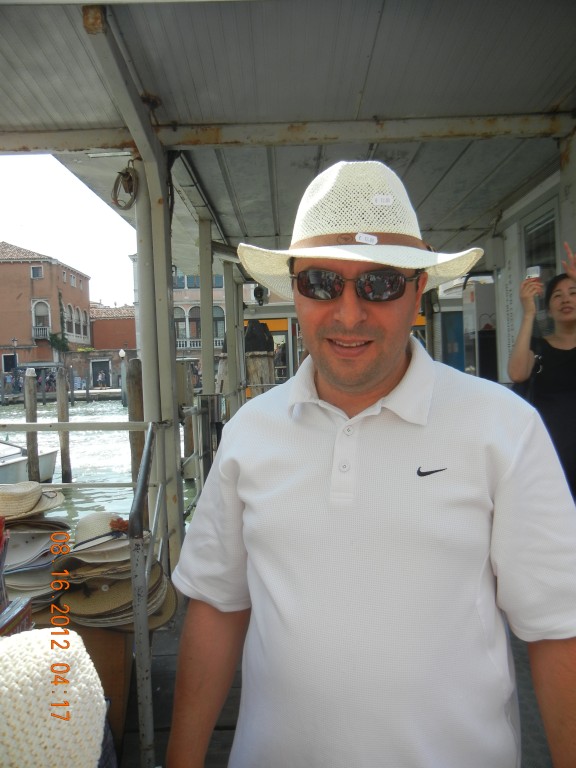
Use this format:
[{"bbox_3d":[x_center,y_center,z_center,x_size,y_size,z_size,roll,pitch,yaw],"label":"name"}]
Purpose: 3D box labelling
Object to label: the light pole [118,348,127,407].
[{"bbox_3d":[-11.189,-0.440,45.000,0.420,3.900,0.420,-1,1,0],"label":"light pole"}]

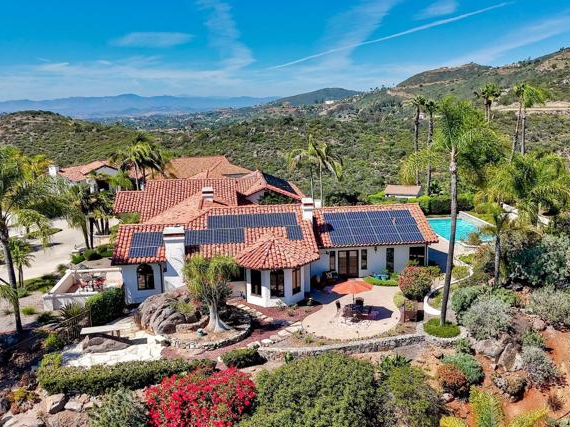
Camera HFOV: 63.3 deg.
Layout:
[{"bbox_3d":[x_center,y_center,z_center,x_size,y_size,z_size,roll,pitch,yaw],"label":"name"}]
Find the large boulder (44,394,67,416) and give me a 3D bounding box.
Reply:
[{"bbox_3d":[-10.730,8.950,21.650,0.950,0.850,0.800,-1,13,0],"label":"large boulder"}]

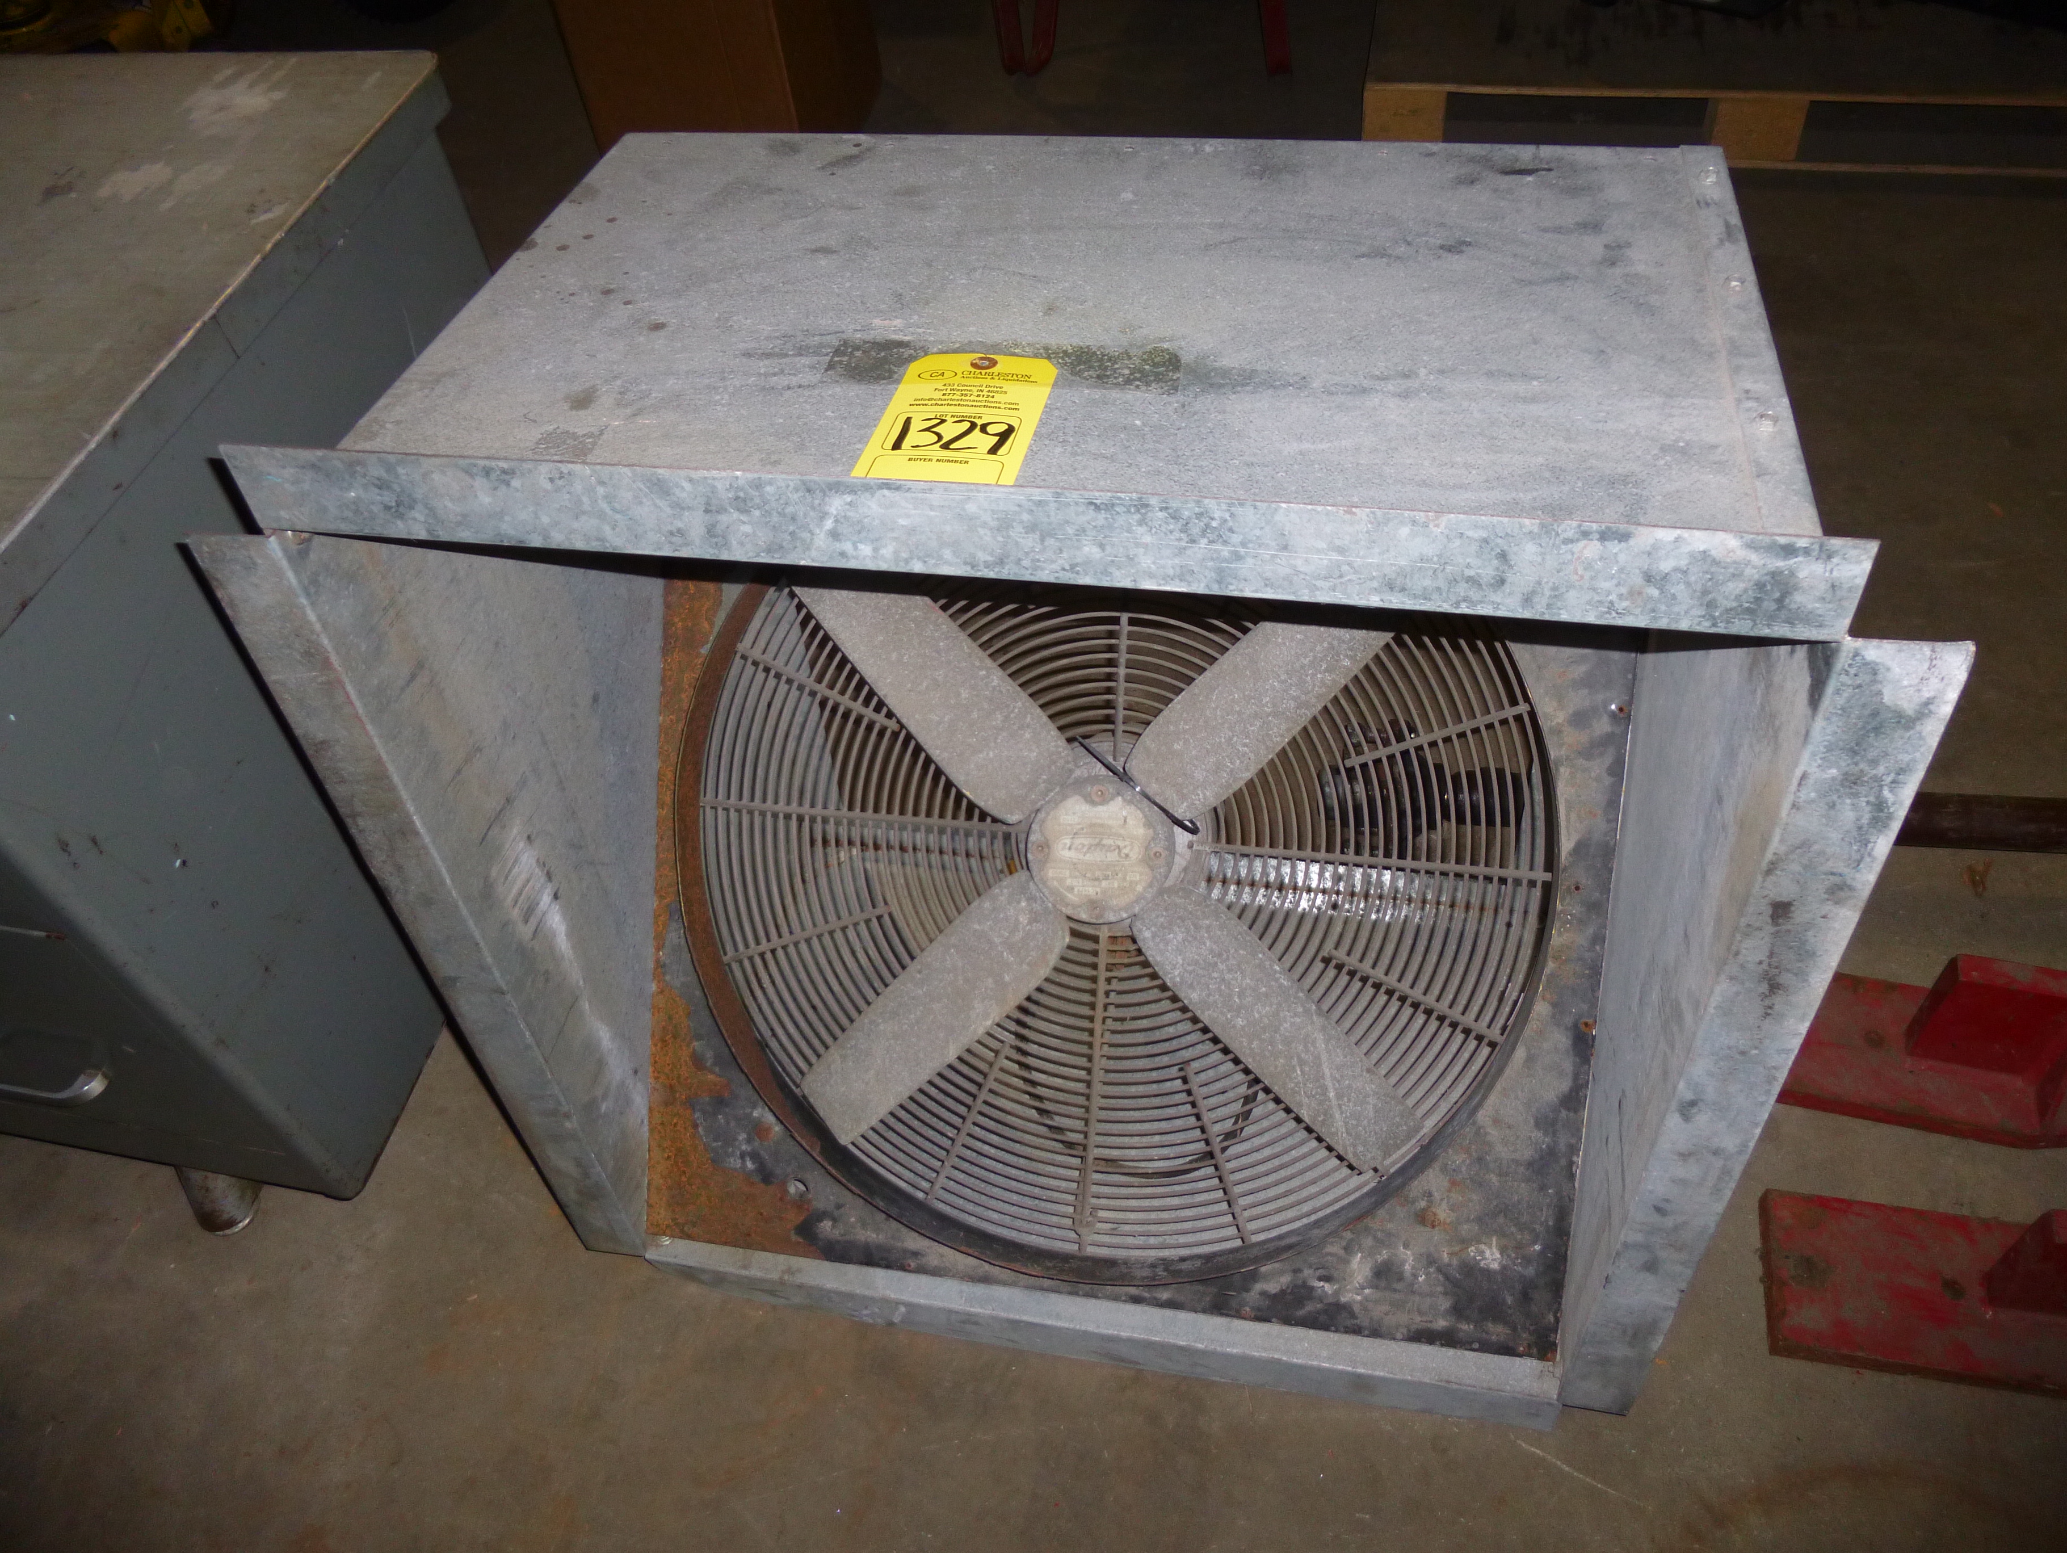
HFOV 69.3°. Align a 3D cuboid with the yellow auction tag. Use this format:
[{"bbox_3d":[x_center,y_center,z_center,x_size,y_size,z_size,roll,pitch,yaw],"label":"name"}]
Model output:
[{"bbox_3d":[-0.040,-0.165,0.728,0.080,0.002,0.160,5,45,12],"label":"yellow auction tag"}]

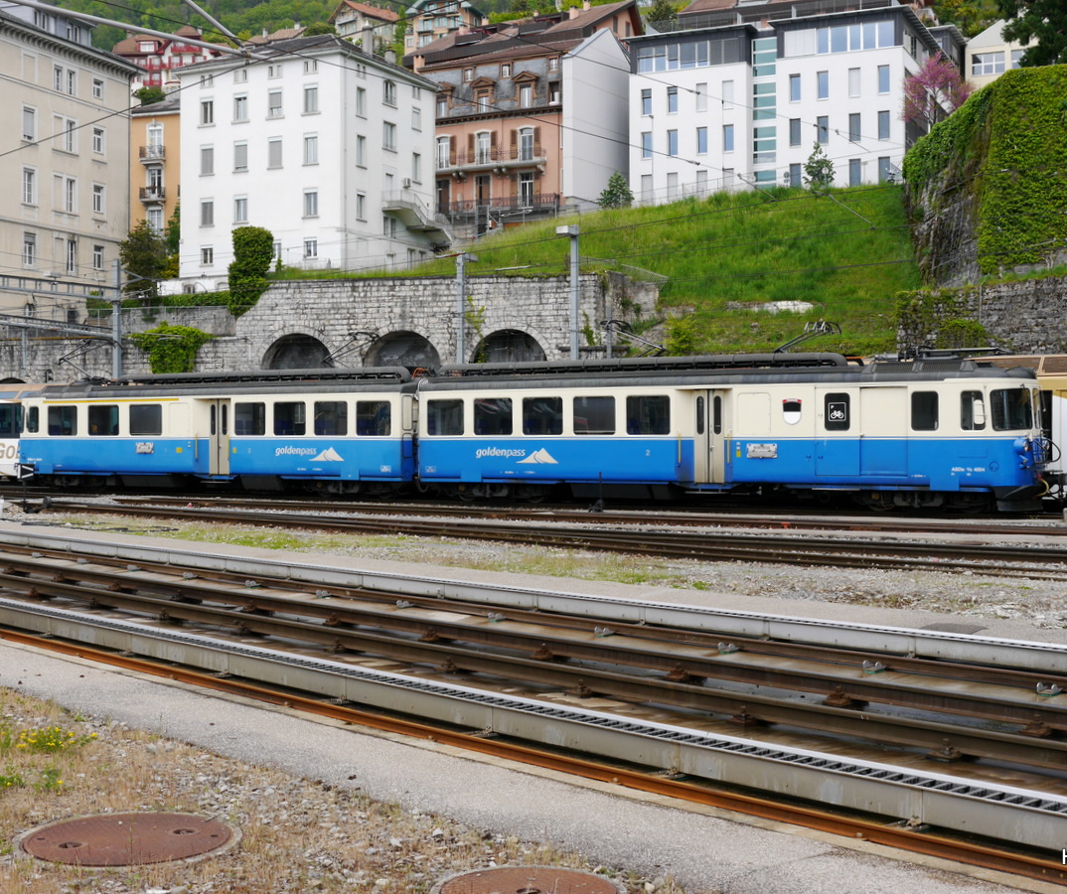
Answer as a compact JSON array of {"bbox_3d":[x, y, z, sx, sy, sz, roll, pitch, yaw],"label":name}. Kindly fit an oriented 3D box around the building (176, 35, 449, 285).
[{"bbox_3d":[-15.300,-19.800,105.000,13.800,17.000,12.400,0,0,28],"label":"building"}]

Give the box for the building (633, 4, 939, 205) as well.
[{"bbox_3d":[20.100,-24.100,116.200,20.500,12.800,18.500,0,0,24],"label":"building"}]

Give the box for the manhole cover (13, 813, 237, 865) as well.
[{"bbox_3d":[-1.700,1.640,6.350,0.910,0.050,0.910,0,0,0],"label":"manhole cover"}]

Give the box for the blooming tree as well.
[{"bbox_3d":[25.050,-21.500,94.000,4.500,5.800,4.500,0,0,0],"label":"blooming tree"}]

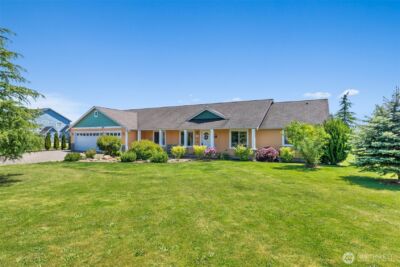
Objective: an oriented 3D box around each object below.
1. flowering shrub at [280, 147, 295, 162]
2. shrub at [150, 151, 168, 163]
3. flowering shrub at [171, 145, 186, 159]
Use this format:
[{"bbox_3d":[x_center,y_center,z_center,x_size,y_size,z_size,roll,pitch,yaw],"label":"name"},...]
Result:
[{"bbox_3d":[6.455,1.579,16.400,1.050,1.195,1.000,0,0,21],"label":"flowering shrub"},{"bbox_3d":[-3.082,1.756,17.000,1.360,0.835,1.250,0,0,-10],"label":"shrub"},{"bbox_3d":[-1.840,1.600,19.200,1.270,1.127,1.200,0,0,-5],"label":"flowering shrub"}]

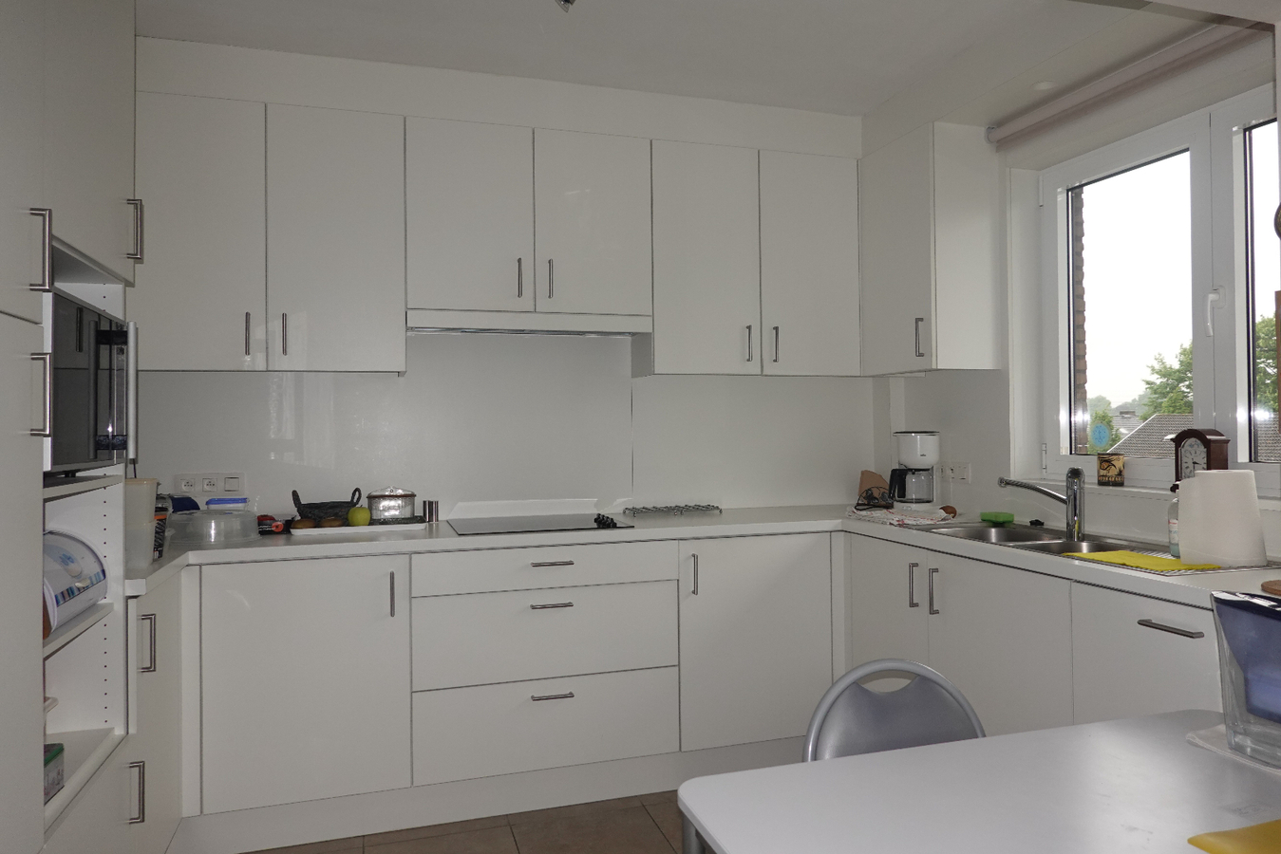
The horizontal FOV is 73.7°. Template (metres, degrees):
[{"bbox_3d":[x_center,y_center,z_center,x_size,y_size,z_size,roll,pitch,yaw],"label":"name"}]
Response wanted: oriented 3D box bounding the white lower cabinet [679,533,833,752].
[{"bbox_3d":[0.341,0.762,3.327,0.600,0.741,0.550,-1,0,-17],"label":"white lower cabinet"}]

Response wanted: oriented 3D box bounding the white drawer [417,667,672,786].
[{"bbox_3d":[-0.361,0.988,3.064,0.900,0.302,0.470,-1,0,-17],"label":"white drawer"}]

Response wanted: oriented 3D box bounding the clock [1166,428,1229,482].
[{"bbox_3d":[1.594,0.098,2.437,0.070,0.183,0.135,-1,0,-17],"label":"clock"}]

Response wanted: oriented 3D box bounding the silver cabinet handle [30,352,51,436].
[{"bbox_3d":[-0.990,-0.053,1.413,0.035,0.139,0.012,-1,0,-17],"label":"silver cabinet handle"}]

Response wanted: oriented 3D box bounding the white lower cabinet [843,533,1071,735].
[{"bbox_3d":[1.184,0.753,2.712,0.540,0.741,1.050,-1,0,-17],"label":"white lower cabinet"}]

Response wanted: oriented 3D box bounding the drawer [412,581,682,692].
[{"bbox_3d":[-0.364,0.688,3.064,0.900,0.299,0.470,-1,0,-17],"label":"drawer"}]

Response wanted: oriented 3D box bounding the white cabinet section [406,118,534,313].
[{"bbox_3d":[-0.645,-0.748,3.183,0.452,0.671,0.300,-1,0,-17],"label":"white cabinet section"}]

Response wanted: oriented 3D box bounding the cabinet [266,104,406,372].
[{"bbox_3d":[-1.071,-0.628,3.038,0.441,0.885,0.326,-1,0,-17],"label":"cabinet"}]

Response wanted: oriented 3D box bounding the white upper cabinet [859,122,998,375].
[{"bbox_3d":[1.117,-0.649,3.316,0.300,0.885,0.456,-1,0,-17],"label":"white upper cabinet"}]

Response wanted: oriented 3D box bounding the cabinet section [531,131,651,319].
[{"bbox_3d":[-0.214,-0.752,3.318,0.451,0.671,0.300,-1,0,-17],"label":"cabinet section"}]

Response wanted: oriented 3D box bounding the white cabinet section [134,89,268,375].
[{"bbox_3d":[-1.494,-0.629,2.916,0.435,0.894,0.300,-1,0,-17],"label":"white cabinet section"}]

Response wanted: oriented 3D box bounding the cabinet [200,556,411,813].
[{"bbox_3d":[-1.091,0.775,2.877,0.602,0.741,0.550,-1,0,-17],"label":"cabinet"}]

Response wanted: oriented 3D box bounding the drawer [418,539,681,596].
[{"bbox_3d":[-0.366,0.468,3.064,0.900,0.140,0.470,-1,0,-17],"label":"drawer"}]

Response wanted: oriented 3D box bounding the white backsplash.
[{"bbox_3d":[-0.391,0.005,3.430,3.040,0.710,0.030,-1,0,-17],"label":"white backsplash"}]

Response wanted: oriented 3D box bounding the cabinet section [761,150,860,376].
[{"bbox_3d":[0.645,-0.649,3.588,0.450,0.894,0.300,-1,0,-17],"label":"cabinet section"}]

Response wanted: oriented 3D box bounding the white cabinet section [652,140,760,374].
[{"bbox_3d":[0.216,-0.645,3.453,0.450,0.894,0.300,-1,0,-17],"label":"white cabinet section"}]

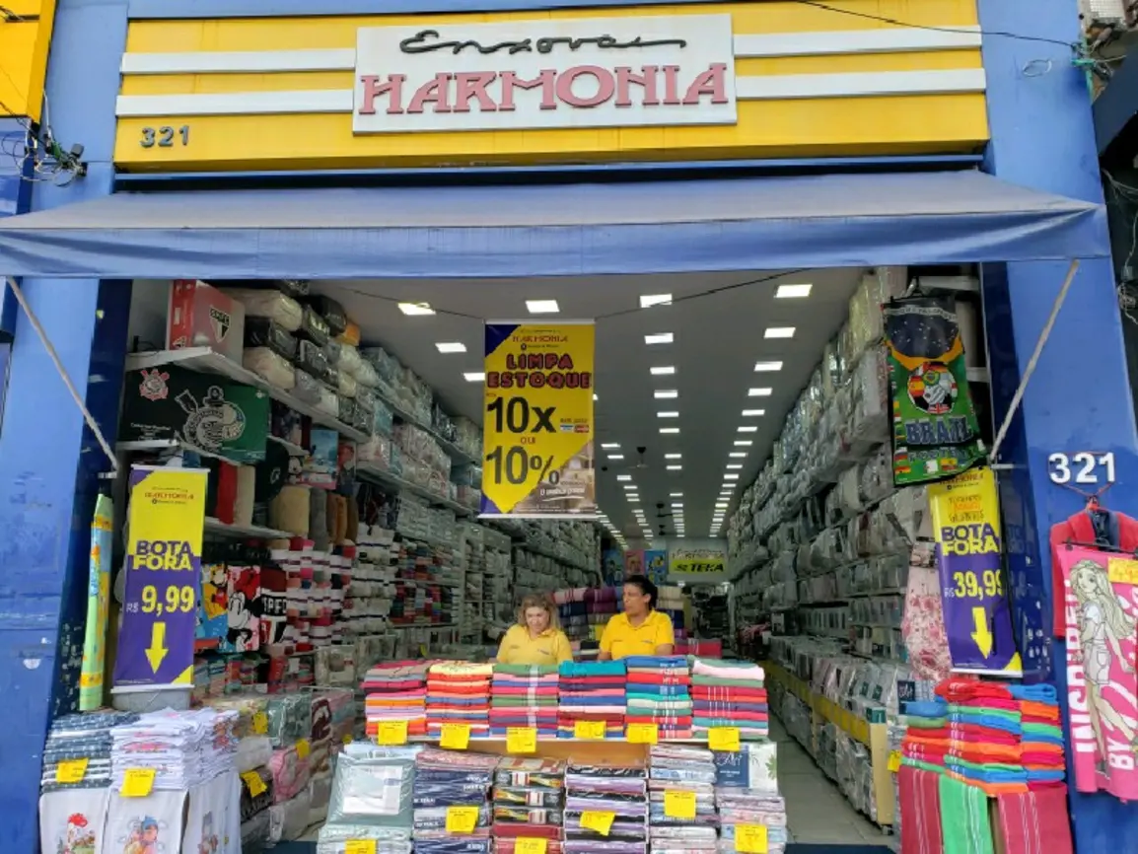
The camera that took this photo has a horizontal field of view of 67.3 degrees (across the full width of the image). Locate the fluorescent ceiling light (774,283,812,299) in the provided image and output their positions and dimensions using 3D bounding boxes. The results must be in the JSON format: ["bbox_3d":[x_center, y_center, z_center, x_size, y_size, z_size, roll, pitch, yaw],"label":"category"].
[{"bbox_3d":[2.019,-1.222,7.687,0.300,0.030,0.300,-2,-12,8],"label":"fluorescent ceiling light"}]

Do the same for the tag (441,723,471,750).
[{"bbox_3d":[-0.609,1.653,4.570,0.155,0.128,0.010,4,-12,3],"label":"tag"}]

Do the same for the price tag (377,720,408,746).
[{"bbox_3d":[-0.938,1.637,4.570,0.157,0.122,0.010,0,-12,2],"label":"price tag"}]

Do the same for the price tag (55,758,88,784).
[{"bbox_3d":[-2.517,1.743,4.330,0.148,0.108,0.006,-1,-22,0],"label":"price tag"}]

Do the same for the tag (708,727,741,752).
[{"bbox_3d":[0.764,1.535,4.200,0.150,0.108,0.006,-2,-12,5],"label":"tag"}]

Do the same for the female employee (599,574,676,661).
[{"bbox_3d":[0.441,1.744,5.257,0.500,1.640,0.360,-2,-12,8],"label":"female employee"}]

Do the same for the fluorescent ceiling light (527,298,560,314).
[{"bbox_3d":[-0.243,-1.126,8.022,0.300,0.030,0.300,-2,-12,8],"label":"fluorescent ceiling light"}]

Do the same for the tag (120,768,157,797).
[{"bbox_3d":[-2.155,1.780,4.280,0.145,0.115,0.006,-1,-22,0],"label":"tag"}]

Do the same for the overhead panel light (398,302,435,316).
[{"bbox_3d":[-1.425,-1.107,8.046,0.300,0.030,0.300,-2,-12,8],"label":"overhead panel light"}]

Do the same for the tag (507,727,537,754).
[{"bbox_3d":[-0.252,1.674,4.570,0.157,0.130,0.010,0,-12,2],"label":"tag"}]

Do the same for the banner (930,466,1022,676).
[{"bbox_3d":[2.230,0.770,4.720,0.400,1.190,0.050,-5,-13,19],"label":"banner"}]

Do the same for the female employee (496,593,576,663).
[{"bbox_3d":[-0.213,1.804,5.193,0.500,1.560,0.380,-2,-12,8],"label":"female employee"}]

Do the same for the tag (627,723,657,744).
[{"bbox_3d":[0.393,1.639,4.570,0.158,0.112,0.010,0,-12,2],"label":"tag"}]

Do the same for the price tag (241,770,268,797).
[{"bbox_3d":[-1.861,2.112,5.050,0.012,0.130,0.150,-34,-13,23],"label":"price tag"}]

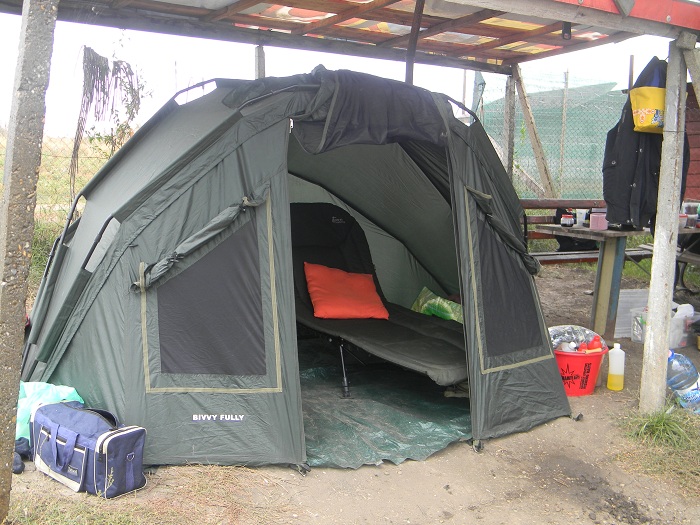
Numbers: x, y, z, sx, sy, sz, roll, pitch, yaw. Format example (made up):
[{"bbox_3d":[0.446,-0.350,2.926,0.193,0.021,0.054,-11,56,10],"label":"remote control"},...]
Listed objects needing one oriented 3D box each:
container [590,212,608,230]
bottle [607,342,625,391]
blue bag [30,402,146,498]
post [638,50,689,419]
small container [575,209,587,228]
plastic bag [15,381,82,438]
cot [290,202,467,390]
[{"bbox_3d":[1.866,-0.305,6.200,0.127,0.125,0.115,3,10,20],"label":"container"},{"bbox_3d":[1.565,0.615,4.888,0.095,0.265,0.095,0,9,0],"label":"bottle"},{"bbox_3d":[-1.139,0.805,3.638,0.510,0.265,0.230,7,11,36],"label":"blue bag"},{"bbox_3d":[1.666,-0.176,4.399,0.115,1.980,0.115,-7,12,-39],"label":"post"},{"bbox_3d":[1.791,-0.345,6.420,0.077,0.125,0.077,0,9,0],"label":"small container"},{"bbox_3d":[-1.442,0.719,3.972,0.360,0.330,0.270,3,10,20],"label":"plastic bag"},{"bbox_3d":[0.241,0.232,4.803,0.700,1.040,1.700,-5,11,-32],"label":"cot"}]

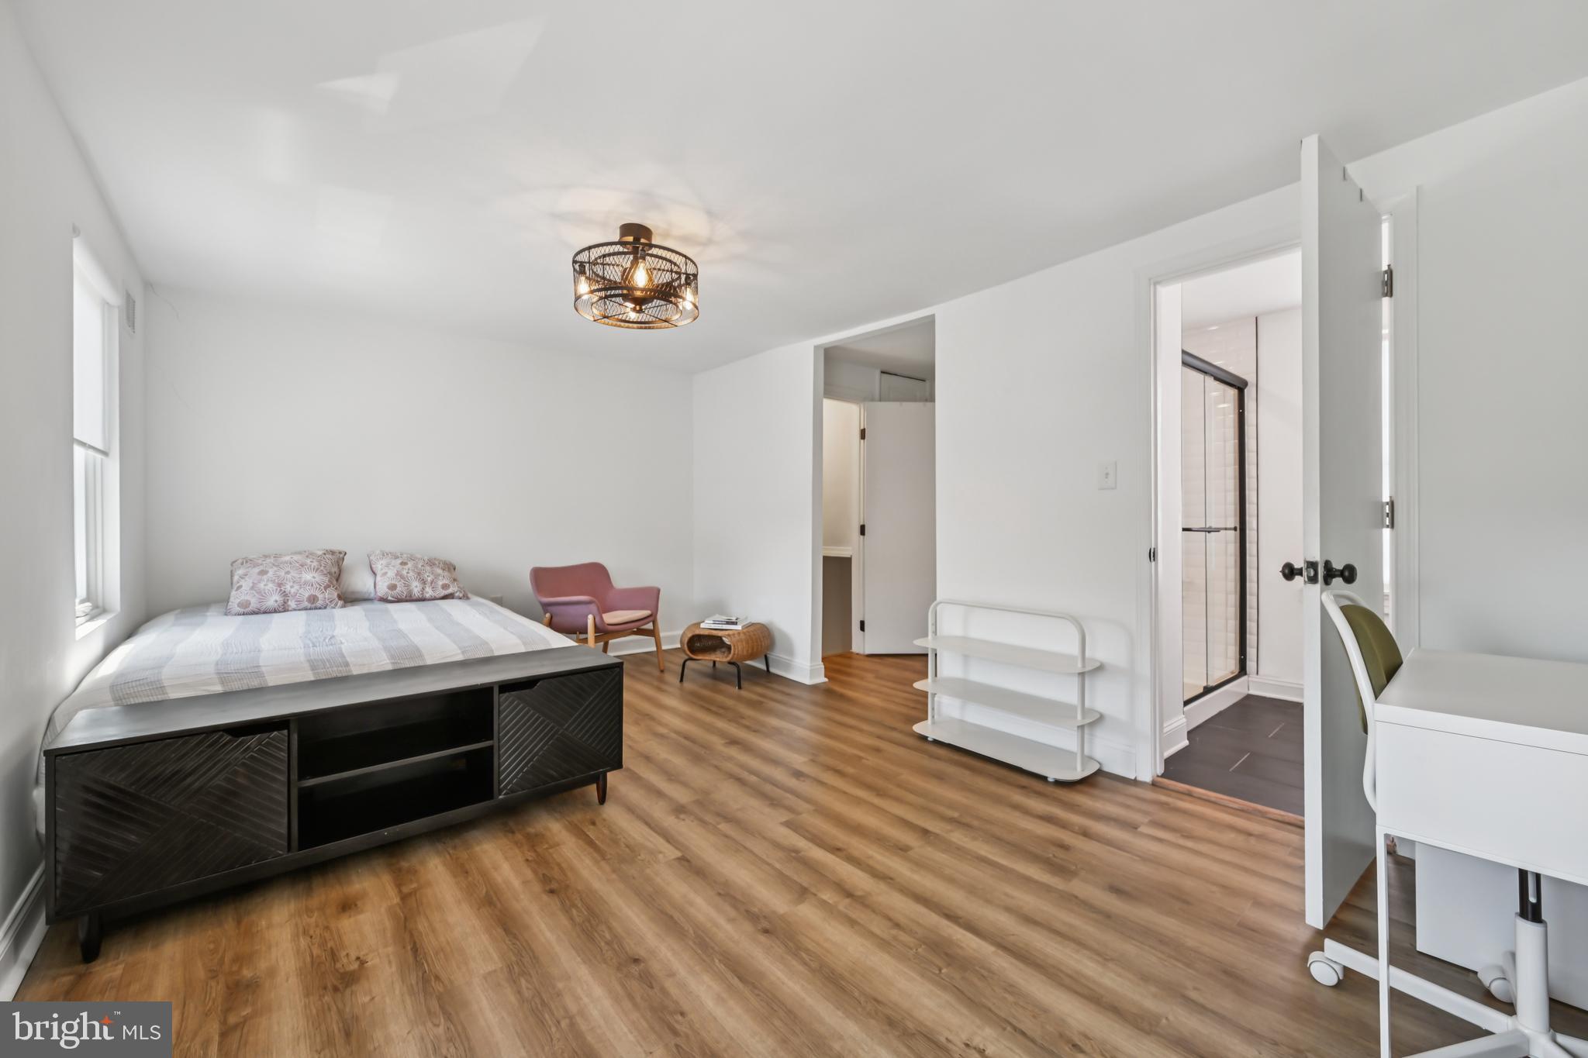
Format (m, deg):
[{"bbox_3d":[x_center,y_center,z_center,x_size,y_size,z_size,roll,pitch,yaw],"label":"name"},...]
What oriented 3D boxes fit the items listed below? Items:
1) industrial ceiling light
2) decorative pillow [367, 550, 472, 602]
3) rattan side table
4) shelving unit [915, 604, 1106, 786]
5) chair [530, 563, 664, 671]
[{"bbox_3d":[-0.663,-1.093,2.600,0.520,0.325,0.520,0,0,0],"label":"industrial ceiling light"},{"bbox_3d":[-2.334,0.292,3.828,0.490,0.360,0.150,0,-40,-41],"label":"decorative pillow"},{"bbox_3d":[-0.468,0.859,4.317,0.470,0.360,0.500,0,0,22],"label":"rattan side table"},{"bbox_3d":[0.937,0.693,2.838,0.320,0.680,0.870,0,0,-41],"label":"shelving unit"},{"bbox_3d":[-1.303,0.650,4.265,0.660,0.770,0.730,0,0,21],"label":"chair"}]

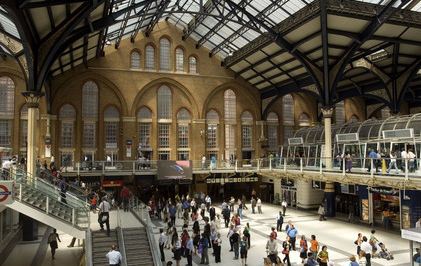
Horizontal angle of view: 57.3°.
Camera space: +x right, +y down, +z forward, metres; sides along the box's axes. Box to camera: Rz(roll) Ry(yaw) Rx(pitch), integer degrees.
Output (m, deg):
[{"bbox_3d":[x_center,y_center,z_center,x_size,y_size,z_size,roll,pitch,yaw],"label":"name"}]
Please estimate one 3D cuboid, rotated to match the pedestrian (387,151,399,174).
[{"bbox_3d":[13.161,2.129,27.900,0.750,1.609,0.480,-2,-4,18],"label":"pedestrian"}]

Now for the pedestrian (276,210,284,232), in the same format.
[{"bbox_3d":[5.780,7.385,32.144,0.550,1.633,0.400,-2,-3,24],"label":"pedestrian"}]

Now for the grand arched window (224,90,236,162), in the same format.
[{"bbox_3d":[2.730,-1.054,52.810,1.740,9.890,0.300,1,-3,-19],"label":"grand arched window"}]

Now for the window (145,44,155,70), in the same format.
[{"bbox_3d":[-7.803,-9.714,49.663,1.210,3.100,0.300,1,-3,-19],"label":"window"}]

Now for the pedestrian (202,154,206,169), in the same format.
[{"bbox_3d":[-0.667,3.177,42.546,0.400,1.695,0.480,1,-3,-19],"label":"pedestrian"}]

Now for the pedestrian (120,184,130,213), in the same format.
[{"bbox_3d":[-5.596,4.311,25.347,0.620,1.735,0.400,1,-3,-19],"label":"pedestrian"}]

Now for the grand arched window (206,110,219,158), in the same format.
[{"bbox_3d":[0.274,0.225,48.007,1.589,6.383,0.350,1,-3,-19],"label":"grand arched window"}]

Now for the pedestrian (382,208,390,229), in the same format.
[{"bbox_3d":[14.572,7.145,31.986,0.550,1.699,0.380,-3,-4,40],"label":"pedestrian"}]

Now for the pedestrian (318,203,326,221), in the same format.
[{"bbox_3d":[10.473,7.424,36.127,0.480,1.659,0.520,1,-4,-18],"label":"pedestrian"}]

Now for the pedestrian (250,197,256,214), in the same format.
[{"bbox_3d":[4.522,7.656,40.626,0.400,1.708,0.520,2,-4,-37],"label":"pedestrian"}]

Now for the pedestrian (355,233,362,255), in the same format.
[{"bbox_3d":[8.956,6.878,23.343,0.450,1.569,0.500,-1,-3,12],"label":"pedestrian"}]

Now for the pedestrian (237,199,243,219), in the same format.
[{"bbox_3d":[2.830,7.303,36.850,0.420,1.830,0.520,0,-3,-6],"label":"pedestrian"}]

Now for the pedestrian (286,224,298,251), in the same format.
[{"bbox_3d":[5.296,6.754,24.894,0.580,1.673,0.420,-2,-4,28],"label":"pedestrian"}]

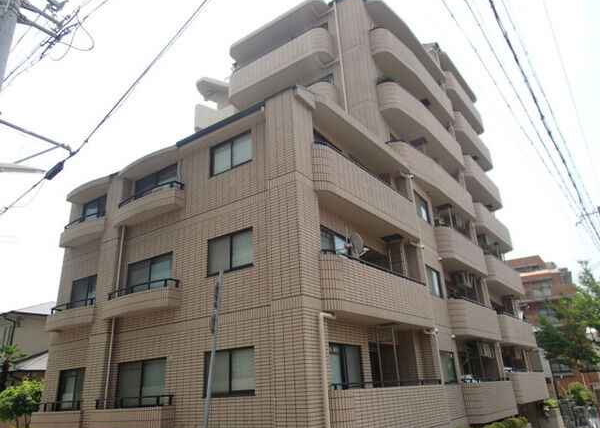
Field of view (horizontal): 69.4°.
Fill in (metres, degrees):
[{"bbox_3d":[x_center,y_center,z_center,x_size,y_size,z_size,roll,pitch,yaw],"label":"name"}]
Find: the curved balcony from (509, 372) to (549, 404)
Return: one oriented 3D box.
[{"bbox_3d":[10.660,8.378,21.011,1.200,1.300,6.800,-18,-27,34],"label":"curved balcony"}]

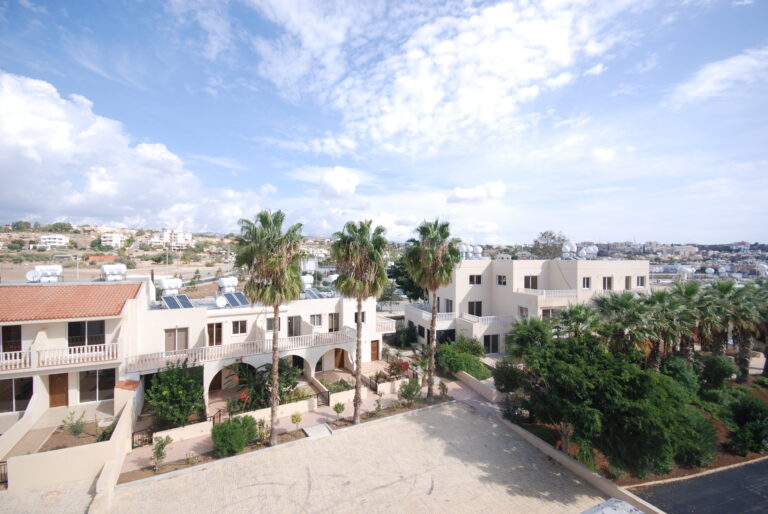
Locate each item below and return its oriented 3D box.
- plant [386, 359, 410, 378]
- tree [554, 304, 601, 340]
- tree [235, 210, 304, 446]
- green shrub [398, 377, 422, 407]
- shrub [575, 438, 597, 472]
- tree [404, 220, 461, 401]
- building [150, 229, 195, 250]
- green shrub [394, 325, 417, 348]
[{"bbox_3d":[1.299,9.943,28.700,2.000,1.500,1.800,1,1,0],"label":"plant"},{"bbox_3d":[17.010,7.511,27.958,3.400,6.590,3.400,1,1,0],"label":"tree"},{"bbox_3d":[-6.302,4.198,18.697,3.760,13.670,3.760,1,1,0],"label":"tree"},{"bbox_3d":[1.820,9.156,22.000,1.600,1.700,1.500,0,-1,0],"label":"green shrub"},{"bbox_3d":[10.503,10.320,16.700,1.000,1.300,1.000,1,1,0],"label":"shrub"},{"bbox_3d":[3.820,4.195,24.984,4.320,13.900,4.320,1,1,0],"label":"tree"},{"bbox_3d":[-191.433,-14.785,290.000,36.000,18.000,20.000,0,-1,-25],"label":"building"},{"bbox_3d":[2.438,8.782,35.500,2.300,2.500,2.200,0,-1,-14],"label":"green shrub"}]

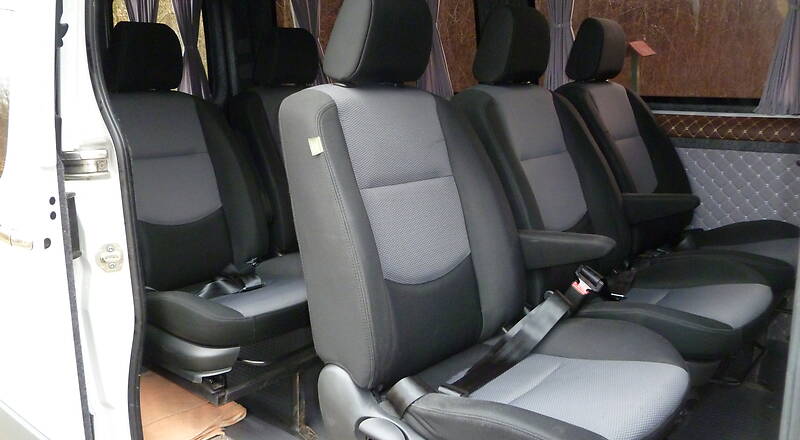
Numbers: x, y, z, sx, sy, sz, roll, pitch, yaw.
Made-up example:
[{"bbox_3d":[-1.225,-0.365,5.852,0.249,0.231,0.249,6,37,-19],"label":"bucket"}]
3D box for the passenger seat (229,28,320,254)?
[{"bbox_3d":[-0.167,-0.216,2.433,0.801,1.010,0.516,9,16,39],"label":"passenger seat"}]

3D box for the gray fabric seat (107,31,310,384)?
[{"bbox_3d":[-0.558,-0.128,1.788,0.735,0.887,0.541,9,16,40],"label":"gray fabric seat"}]

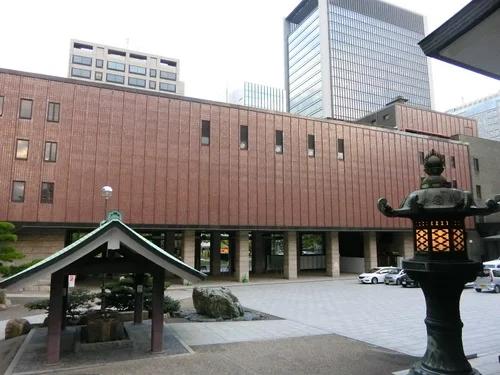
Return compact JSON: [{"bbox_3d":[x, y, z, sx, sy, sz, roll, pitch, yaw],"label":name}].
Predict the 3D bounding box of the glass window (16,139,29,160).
[{"bbox_3d":[-17.352,-2.862,27.569,0.787,1.581,0.150,4,-9,-23],"label":"glass window"}]

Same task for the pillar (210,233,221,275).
[{"bbox_3d":[-4.034,7.866,43.119,1.000,4.900,1.000,4,-9,-24],"label":"pillar"}]

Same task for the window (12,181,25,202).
[{"bbox_3d":[-17.816,0.358,27.874,0.816,1.623,0.150,4,-9,-24],"label":"window"}]

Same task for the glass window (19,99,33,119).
[{"bbox_3d":[-17.838,-6.206,28.823,0.826,1.643,0.150,4,-9,-24],"label":"glass window"}]

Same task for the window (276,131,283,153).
[{"bbox_3d":[3.043,-4.606,36.878,0.803,2.410,0.150,4,-9,-23],"label":"window"}]

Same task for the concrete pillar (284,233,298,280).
[{"bbox_3d":[4.349,7.161,38.345,1.000,4.900,1.000,4,-9,-24],"label":"concrete pillar"}]

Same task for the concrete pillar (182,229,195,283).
[{"bbox_3d":[-5.786,6.529,33.915,1.000,4.900,1.000,4,-9,-24],"label":"concrete pillar"}]

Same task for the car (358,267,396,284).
[{"bbox_3d":[12.886,8.502,35.174,4.500,1.470,1.760,2,-9,-16],"label":"car"}]

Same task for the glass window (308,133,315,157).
[{"bbox_3d":[6.759,-4.521,39.552,0.778,2.424,0.150,4,-9,-24],"label":"glass window"}]

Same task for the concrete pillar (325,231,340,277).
[{"bbox_3d":[9.006,7.191,39.010,0.999,4.818,0.999,4,-9,-23],"label":"concrete pillar"}]

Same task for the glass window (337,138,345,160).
[{"bbox_3d":[10.367,-4.277,41.127,0.794,2.398,0.150,4,-9,-24],"label":"glass window"}]

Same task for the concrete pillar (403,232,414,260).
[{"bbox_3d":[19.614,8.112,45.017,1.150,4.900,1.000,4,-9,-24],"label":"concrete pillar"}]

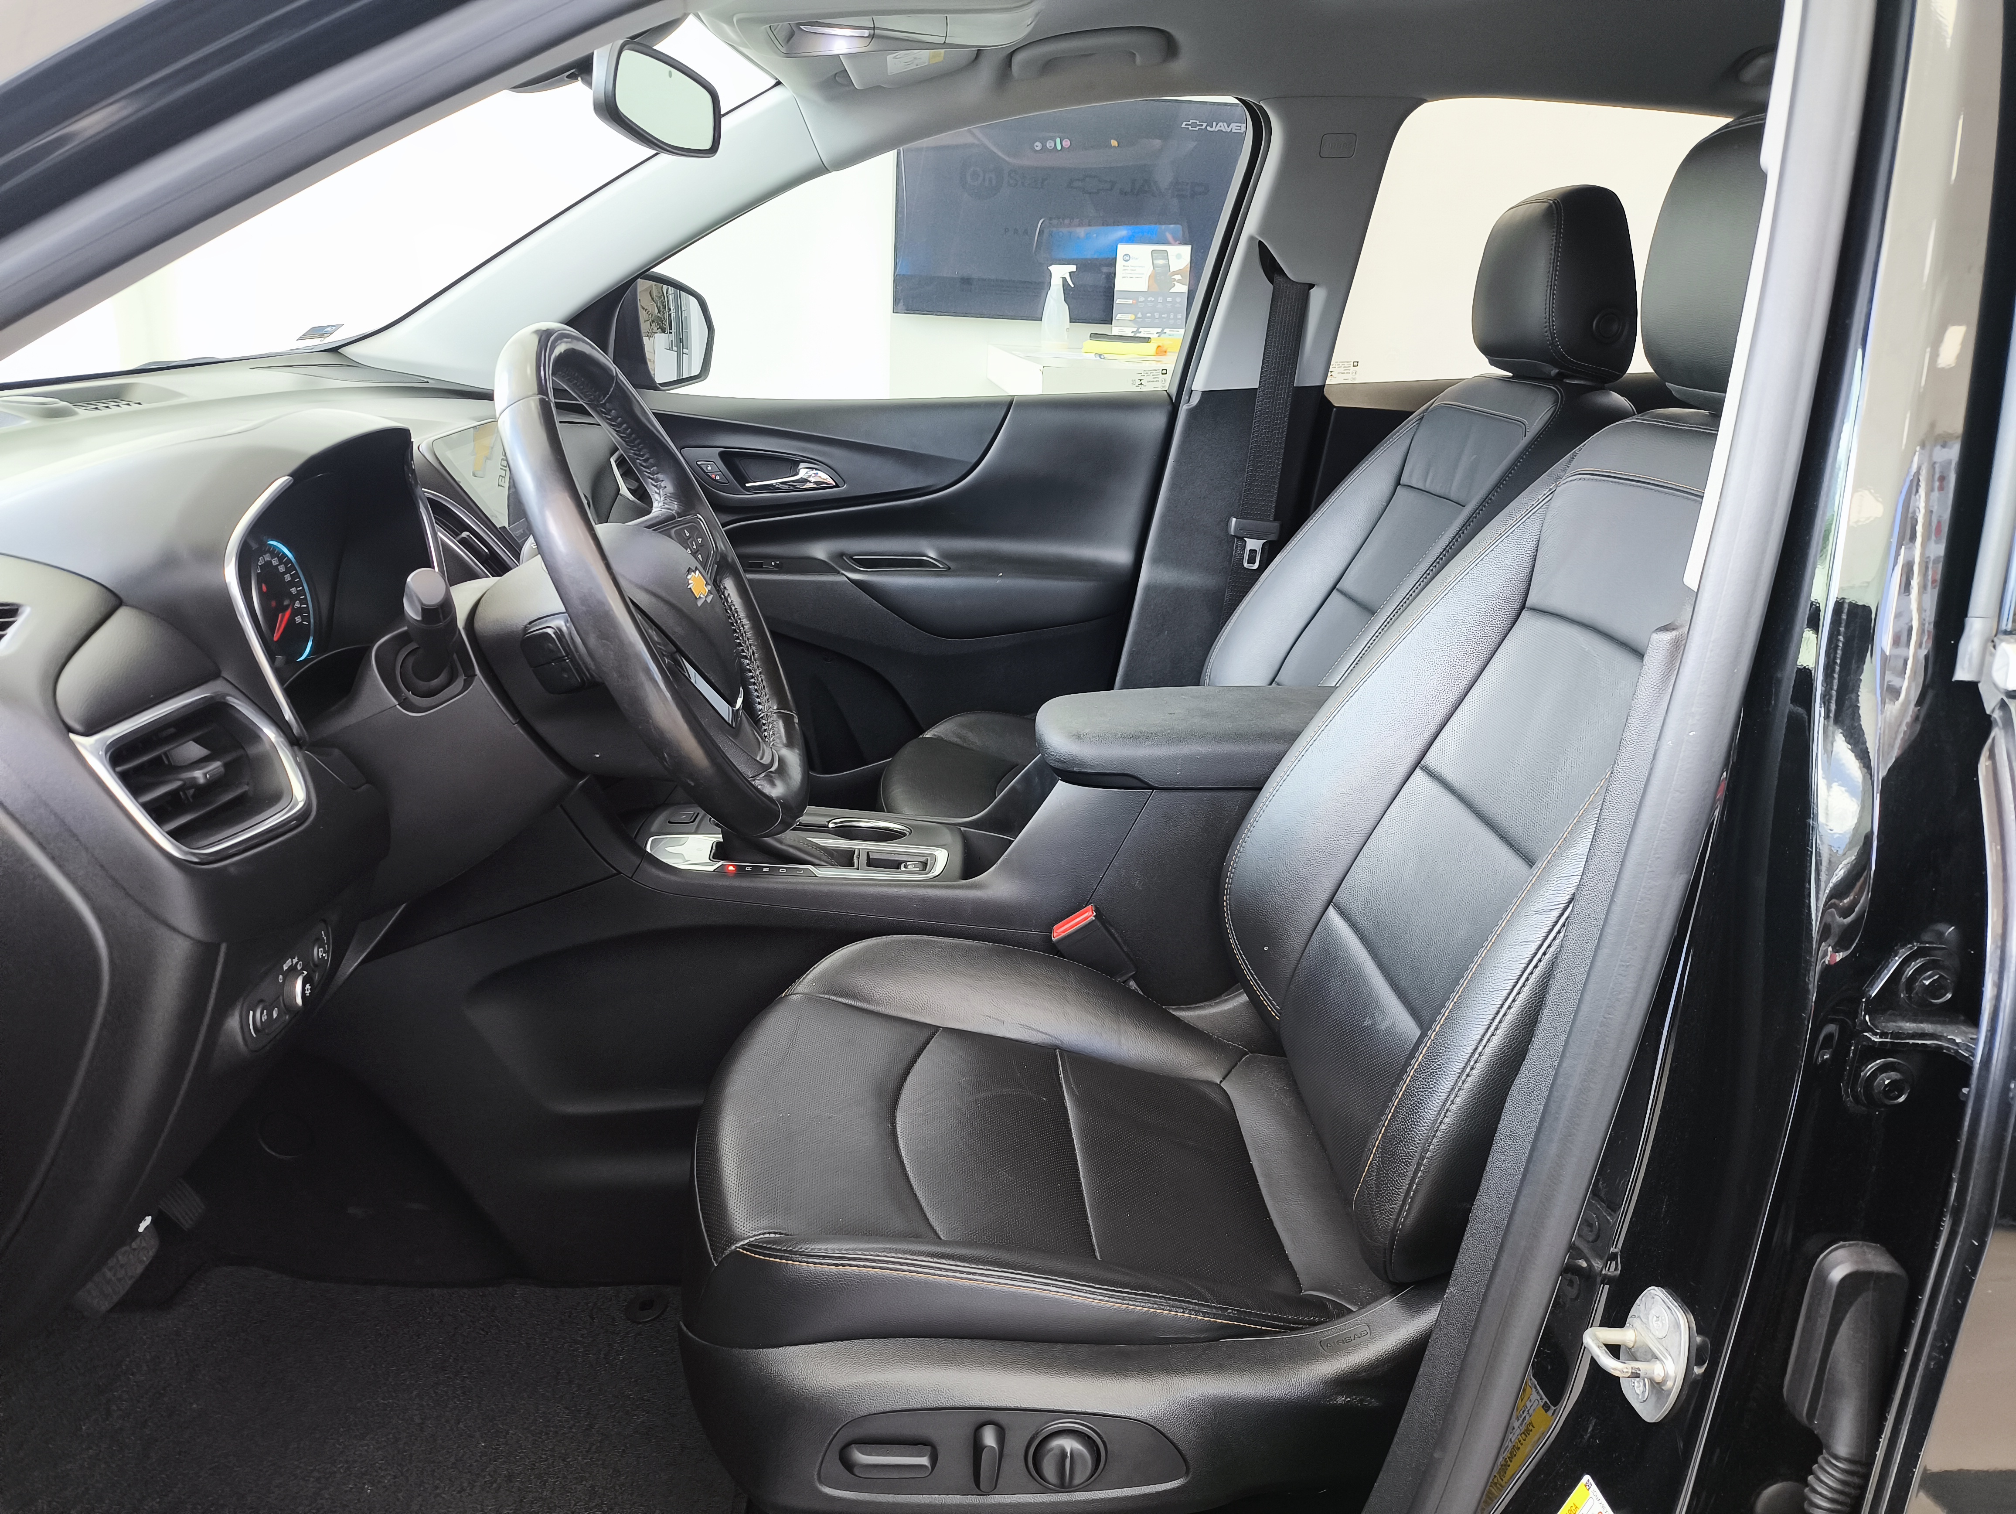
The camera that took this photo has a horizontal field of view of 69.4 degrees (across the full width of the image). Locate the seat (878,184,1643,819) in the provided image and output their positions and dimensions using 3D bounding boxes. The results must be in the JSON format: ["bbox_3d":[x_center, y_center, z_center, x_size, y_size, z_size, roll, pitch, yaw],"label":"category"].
[{"bbox_3d":[0.246,-0.161,1.753,0.820,1.010,0.530,2,17,-3],"label":"seat"}]

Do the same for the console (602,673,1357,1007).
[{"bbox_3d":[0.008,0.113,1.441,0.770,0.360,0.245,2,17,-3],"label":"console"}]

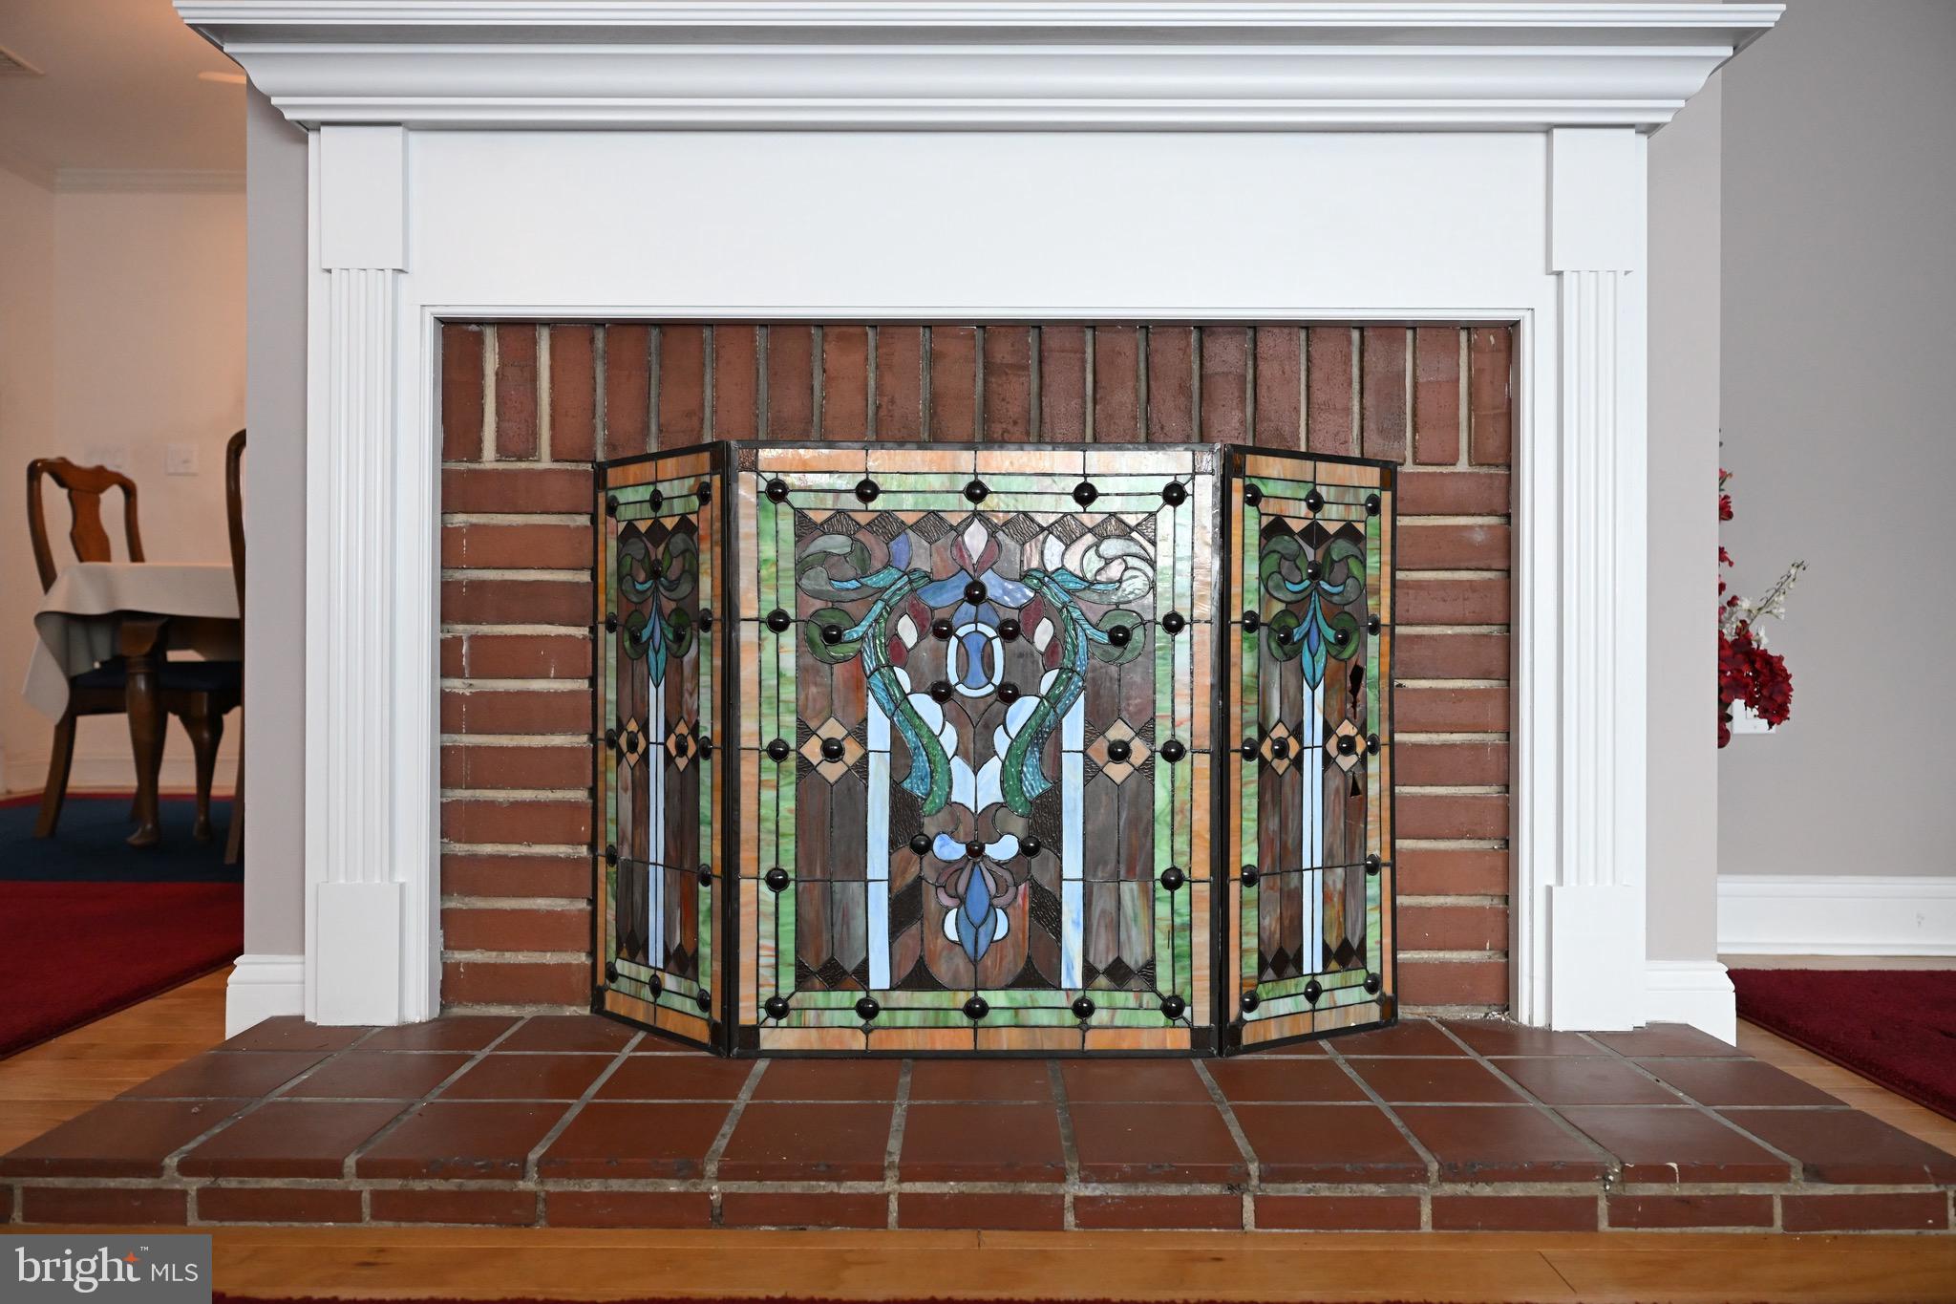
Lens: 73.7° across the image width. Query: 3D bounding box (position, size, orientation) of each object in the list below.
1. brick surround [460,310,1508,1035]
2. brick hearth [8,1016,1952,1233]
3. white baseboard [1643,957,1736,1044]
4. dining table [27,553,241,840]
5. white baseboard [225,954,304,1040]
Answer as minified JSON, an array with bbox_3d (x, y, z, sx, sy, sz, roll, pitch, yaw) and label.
[{"bbox_3d":[-0.003,0.026,1.770,1.350,0.869,0.280,0,0,0],"label":"brick surround"},{"bbox_3d":[0.002,0.490,1.406,1.768,0.061,0.468,0,0,0],"label":"brick hearth"},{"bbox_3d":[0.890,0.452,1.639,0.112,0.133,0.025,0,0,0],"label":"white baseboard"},{"bbox_3d":[-1.550,0.130,3.851,1.730,0.757,1.030,0,0,0],"label":"dining table"},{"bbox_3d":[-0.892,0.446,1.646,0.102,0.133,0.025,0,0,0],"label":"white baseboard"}]

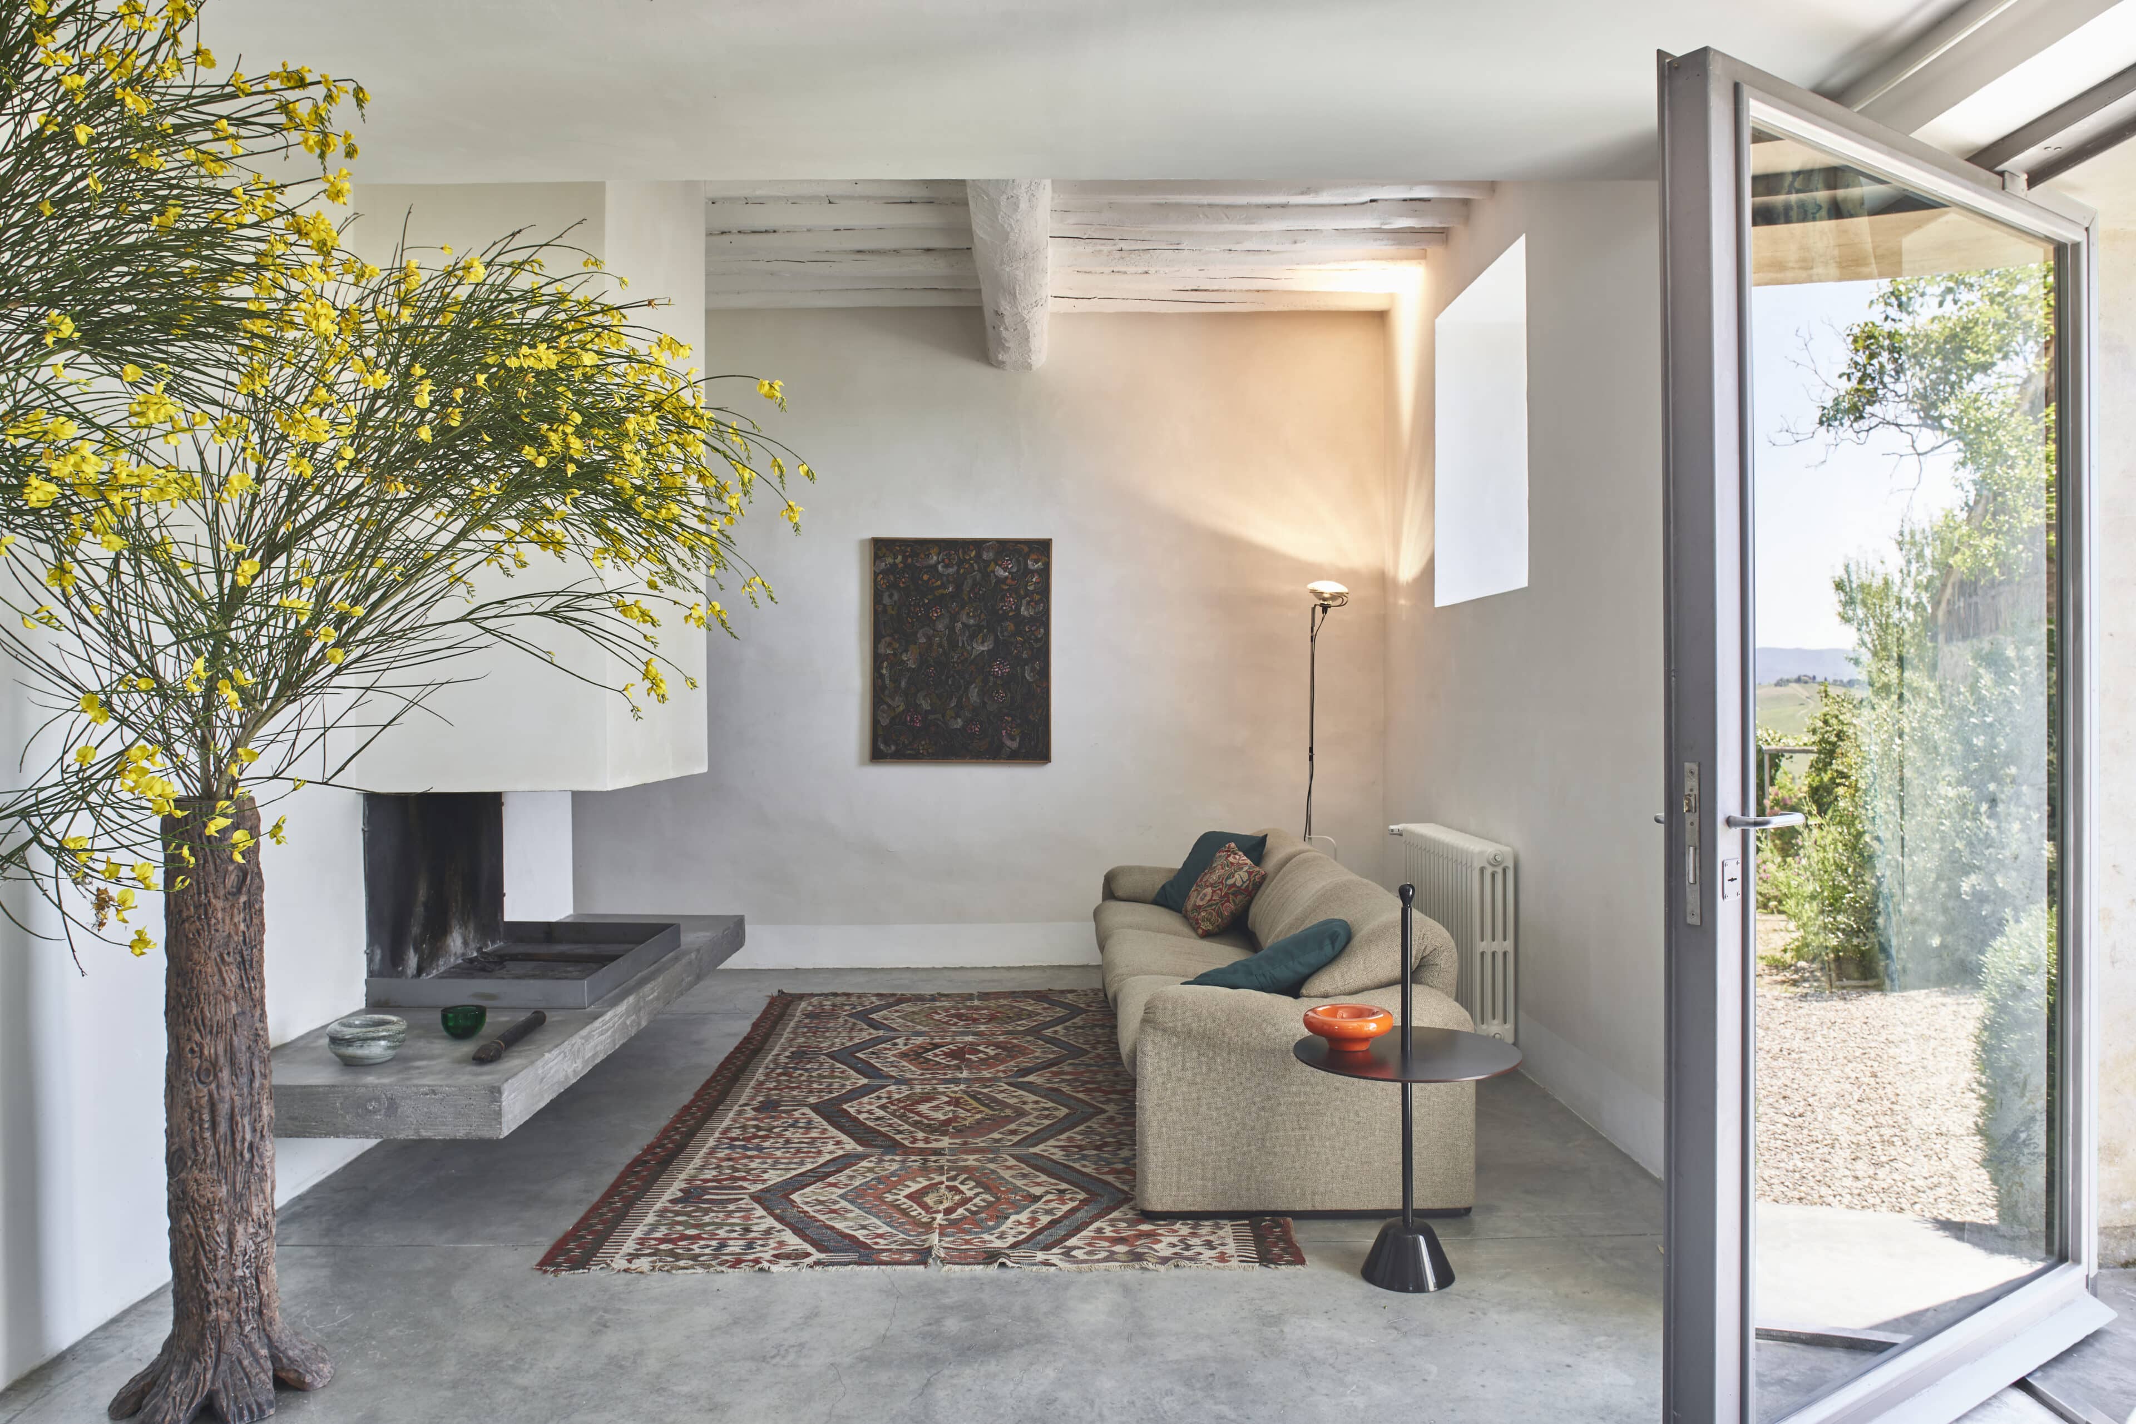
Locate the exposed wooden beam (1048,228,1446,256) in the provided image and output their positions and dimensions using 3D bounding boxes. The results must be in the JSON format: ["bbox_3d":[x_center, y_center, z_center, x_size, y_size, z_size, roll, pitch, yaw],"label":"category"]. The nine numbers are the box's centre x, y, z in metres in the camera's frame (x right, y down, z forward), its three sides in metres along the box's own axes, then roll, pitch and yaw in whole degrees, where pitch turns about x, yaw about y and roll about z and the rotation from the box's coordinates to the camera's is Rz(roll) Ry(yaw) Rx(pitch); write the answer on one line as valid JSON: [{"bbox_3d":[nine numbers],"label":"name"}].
[{"bbox_3d":[0.730,-1.919,5.803,1.590,0.090,0.085,0,0,-1],"label":"exposed wooden beam"}]

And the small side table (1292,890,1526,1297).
[{"bbox_3d":[0.740,0.797,3.110,0.500,0.852,0.500,0,0,-1],"label":"small side table"}]

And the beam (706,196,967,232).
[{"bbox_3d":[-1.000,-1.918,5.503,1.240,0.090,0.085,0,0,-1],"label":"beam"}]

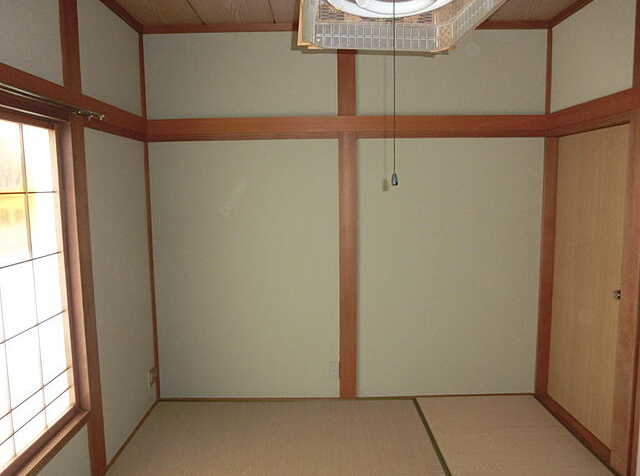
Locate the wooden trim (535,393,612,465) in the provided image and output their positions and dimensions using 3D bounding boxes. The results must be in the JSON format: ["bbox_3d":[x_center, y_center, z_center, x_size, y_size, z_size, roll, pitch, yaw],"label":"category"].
[{"bbox_3d":[1.552,1.147,2.825,0.085,0.045,0.825,-1,6,0],"label":"wooden trim"}]

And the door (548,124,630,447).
[{"bbox_3d":[1.600,0.263,2.762,0.036,1.765,0.760,-1,6,0],"label":"door"}]

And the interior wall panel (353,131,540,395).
[{"bbox_3d":[0.875,0.223,3.158,1.233,1.770,0.040,-1,6,0],"label":"interior wall panel"}]

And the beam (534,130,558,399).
[{"bbox_3d":[1.537,0.218,3.149,0.090,1.775,0.080,-1,6,0],"label":"beam"}]

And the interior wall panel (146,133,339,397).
[{"bbox_3d":[-0.494,0.238,3.156,1.248,1.770,0.040,-1,6,0],"label":"interior wall panel"}]

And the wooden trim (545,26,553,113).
[{"bbox_3d":[1.482,-1.069,2.984,0.028,0.533,0.030,-1,6,0],"label":"wooden trim"}]

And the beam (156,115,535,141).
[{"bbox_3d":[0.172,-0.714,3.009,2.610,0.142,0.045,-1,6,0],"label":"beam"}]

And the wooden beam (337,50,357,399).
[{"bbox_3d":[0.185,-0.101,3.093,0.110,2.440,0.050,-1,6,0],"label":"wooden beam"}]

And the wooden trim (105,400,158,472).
[{"bbox_3d":[-1.120,1.177,2.836,0.033,0.025,0.799,-1,6,0],"label":"wooden trim"}]

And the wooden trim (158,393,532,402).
[{"bbox_3d":[0.198,1.124,3.230,2.610,0.022,0.030,-1,6,0],"label":"wooden trim"}]

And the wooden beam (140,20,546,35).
[{"bbox_3d":[0.166,-1.347,2.946,2.643,0.060,0.045,-1,6,0],"label":"wooden beam"}]

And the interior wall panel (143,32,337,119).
[{"bbox_3d":[-0.506,-1.044,2.997,1.242,0.528,0.030,-1,6,0],"label":"interior wall panel"}]

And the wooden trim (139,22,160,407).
[{"bbox_3d":[-1.140,-0.079,3.094,0.038,2.464,0.040,-1,6,0],"label":"wooden trim"}]

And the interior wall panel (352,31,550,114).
[{"bbox_3d":[0.857,-1.067,3.016,1.227,0.528,0.040,-1,6,0],"label":"interior wall panel"}]

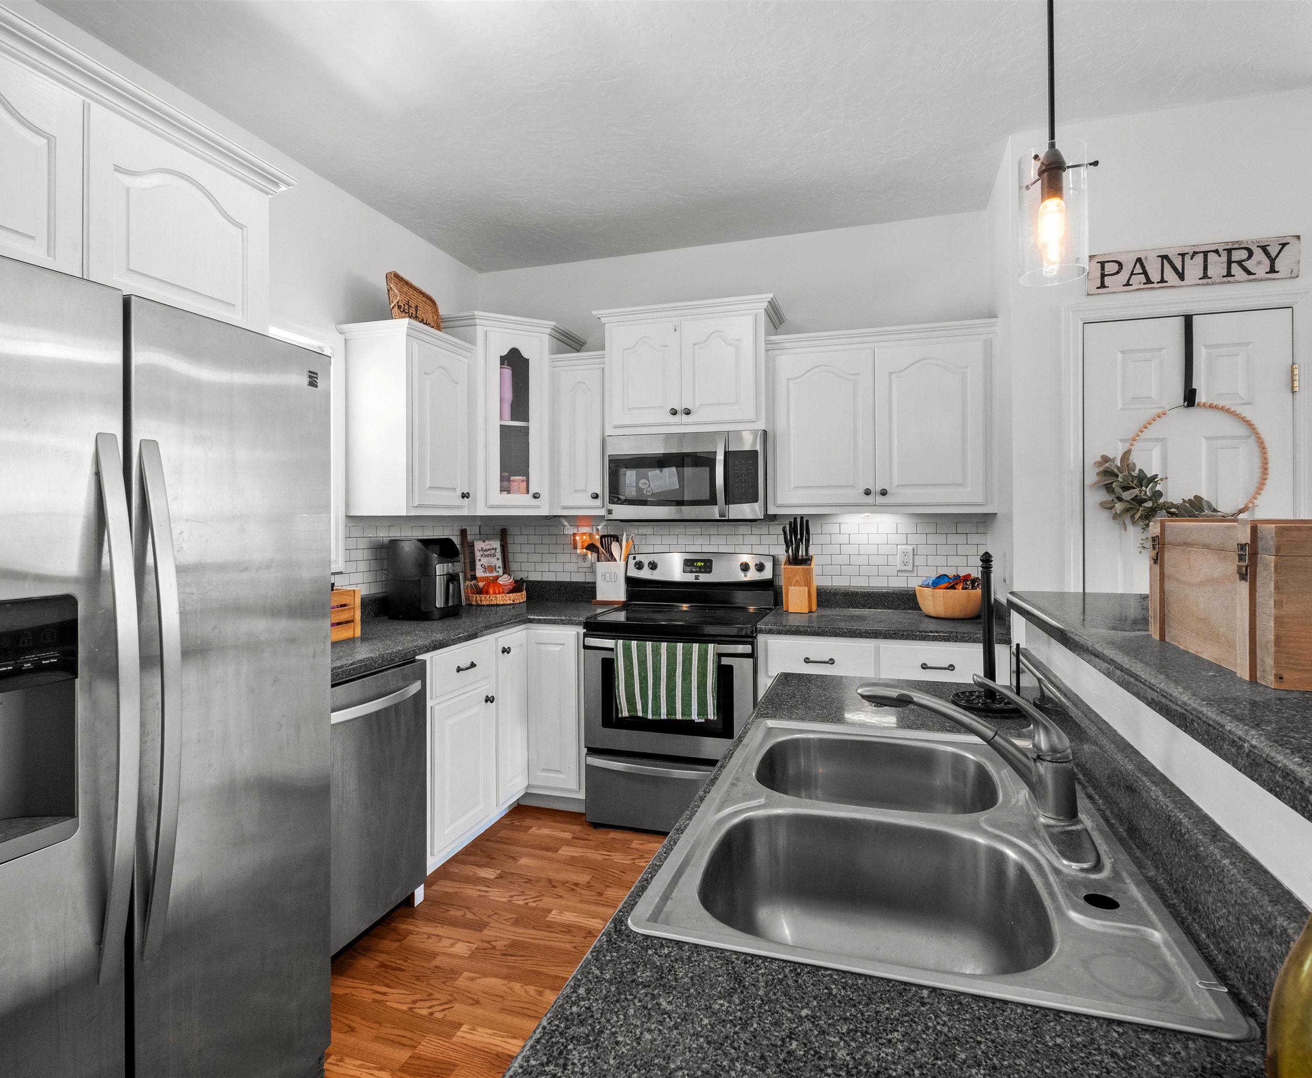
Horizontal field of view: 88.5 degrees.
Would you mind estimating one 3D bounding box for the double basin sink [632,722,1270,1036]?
[{"bbox_3d":[0.354,0.496,1.010,0.553,0.195,0.810,0,2,18],"label":"double basin sink"}]

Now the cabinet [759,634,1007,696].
[{"bbox_3d":[0.959,0.833,2.936,0.925,0.880,0.620,0,1,17],"label":"cabinet"}]

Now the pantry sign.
[{"bbox_3d":[1.819,-0.929,2.291,0.600,0.139,0.020,0,2,18],"label":"pantry sign"}]

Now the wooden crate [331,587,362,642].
[{"bbox_3d":[-1.204,0.276,2.294,0.220,0.176,0.300,0,1,17],"label":"wooden crate"}]

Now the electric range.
[{"bbox_3d":[0.131,0.681,3.140,0.757,1.180,0.690,0,1,17],"label":"electric range"}]

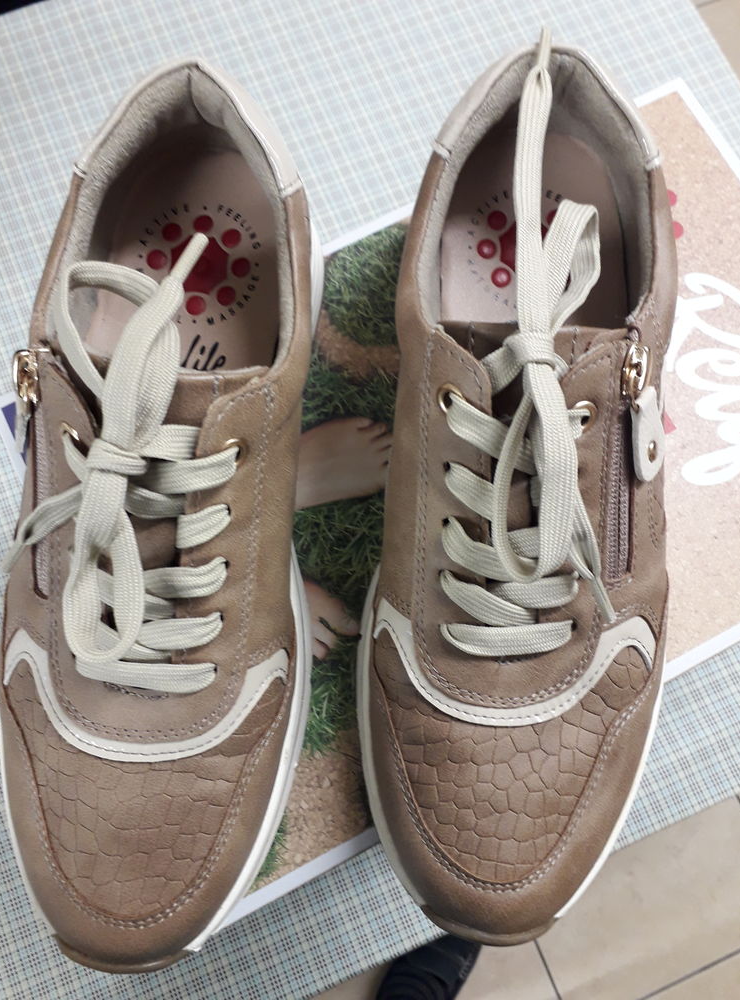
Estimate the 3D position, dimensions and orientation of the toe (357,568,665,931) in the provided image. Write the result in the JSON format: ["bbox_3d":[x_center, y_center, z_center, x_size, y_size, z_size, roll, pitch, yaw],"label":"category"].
[{"bbox_3d":[0.046,0.083,0.243,0.103,0.070,0.114,3,78,0],"label":"toe"}]

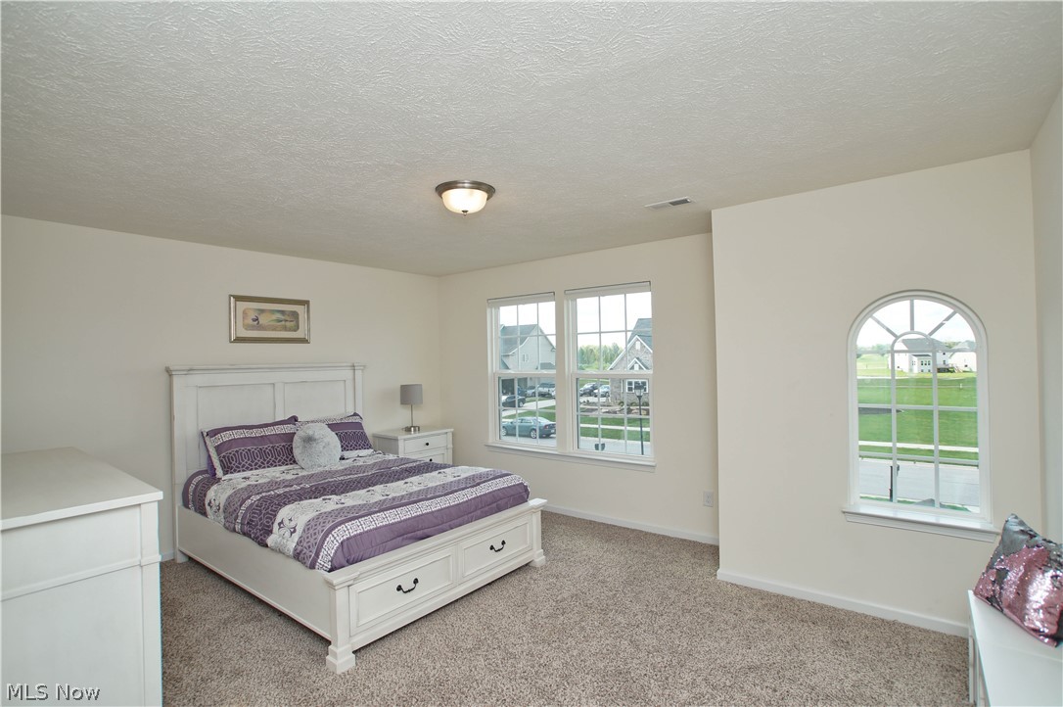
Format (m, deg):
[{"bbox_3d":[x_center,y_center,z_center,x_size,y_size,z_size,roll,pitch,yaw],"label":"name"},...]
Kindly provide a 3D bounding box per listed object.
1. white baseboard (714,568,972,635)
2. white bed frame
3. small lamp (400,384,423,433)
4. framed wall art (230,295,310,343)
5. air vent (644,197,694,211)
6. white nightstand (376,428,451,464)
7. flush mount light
[{"bbox_3d":[1.824,1.450,2.732,1.420,0.070,0.018,-1,-1,34],"label":"white baseboard"},{"bbox_3d":[-1.331,0.817,3.594,2.300,1.465,1.700,-2,-1,37],"label":"white bed frame"},{"bbox_3d":[-1.240,0.576,4.906,0.225,0.495,0.225,-1,-1,0],"label":"small lamp"},{"bbox_3d":[-2.285,-0.289,4.162,0.030,0.400,0.660,-2,-1,40],"label":"framed wall art"},{"bbox_3d":[0.886,-0.939,3.010,0.300,0.015,0.140,-1,-1,36],"label":"air vent"},{"bbox_3d":[-1.225,1.193,4.951,0.450,0.738,0.650,-2,-1,41],"label":"white nightstand"},{"bbox_3d":[-0.374,-0.857,2.683,0.340,0.140,0.340,-1,-1,0],"label":"flush mount light"}]

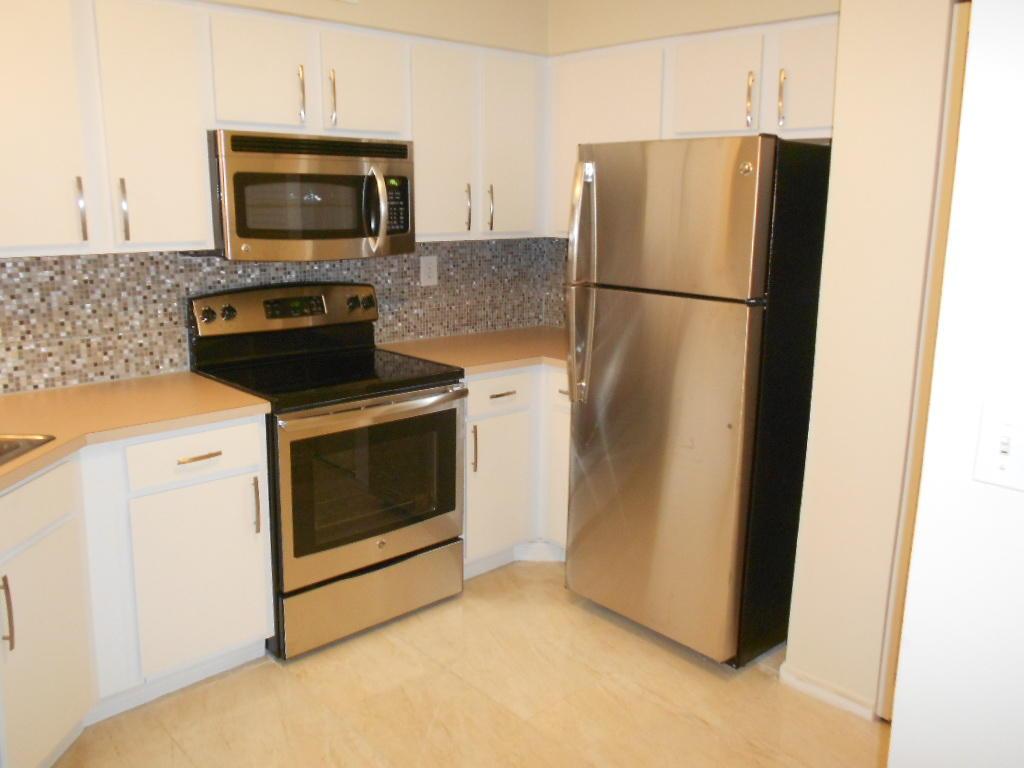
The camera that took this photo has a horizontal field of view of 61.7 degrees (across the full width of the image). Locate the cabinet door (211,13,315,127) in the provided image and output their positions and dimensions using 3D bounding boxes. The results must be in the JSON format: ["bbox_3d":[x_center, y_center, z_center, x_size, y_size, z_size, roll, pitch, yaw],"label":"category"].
[{"bbox_3d":[-0.832,-1.023,2.830,0.324,0.318,0.028,-10,17,-41],"label":"cabinet door"}]

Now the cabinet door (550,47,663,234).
[{"bbox_3d":[0.378,-0.957,3.478,0.028,0.702,0.587,-11,17,-41],"label":"cabinet door"}]

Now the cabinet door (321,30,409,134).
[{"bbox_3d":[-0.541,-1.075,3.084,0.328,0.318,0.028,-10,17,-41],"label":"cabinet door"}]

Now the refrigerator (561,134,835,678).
[{"bbox_3d":[0.733,0.023,3.123,0.820,1.730,0.765,-9,16,-38],"label":"refrigerator"}]

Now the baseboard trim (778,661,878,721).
[{"bbox_3d":[0.993,0.968,2.691,0.017,0.075,0.305,-11,17,-41],"label":"baseboard trim"}]

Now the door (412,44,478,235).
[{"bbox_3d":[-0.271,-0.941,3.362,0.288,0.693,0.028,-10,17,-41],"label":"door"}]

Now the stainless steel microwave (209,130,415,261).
[{"bbox_3d":[-0.769,-0.682,3.110,0.760,0.409,0.425,-11,17,-41],"label":"stainless steel microwave"}]

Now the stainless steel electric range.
[{"bbox_3d":[-0.668,0.260,3.220,0.764,1.200,0.675,-11,17,-41],"label":"stainless steel electric range"}]

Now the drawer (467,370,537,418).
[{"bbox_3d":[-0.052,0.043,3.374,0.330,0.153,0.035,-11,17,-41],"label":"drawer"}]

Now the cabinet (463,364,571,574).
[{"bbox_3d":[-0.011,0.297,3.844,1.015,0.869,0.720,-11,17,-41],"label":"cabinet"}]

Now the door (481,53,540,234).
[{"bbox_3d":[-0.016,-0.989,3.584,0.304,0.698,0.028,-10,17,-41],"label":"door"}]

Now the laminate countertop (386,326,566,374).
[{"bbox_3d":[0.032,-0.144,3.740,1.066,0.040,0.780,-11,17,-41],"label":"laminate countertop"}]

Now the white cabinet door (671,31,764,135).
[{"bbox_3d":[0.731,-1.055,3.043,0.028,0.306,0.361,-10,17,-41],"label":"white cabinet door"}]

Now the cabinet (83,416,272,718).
[{"bbox_3d":[-1.200,0.508,2.843,0.570,0.869,0.620,-11,17,-41],"label":"cabinet"}]

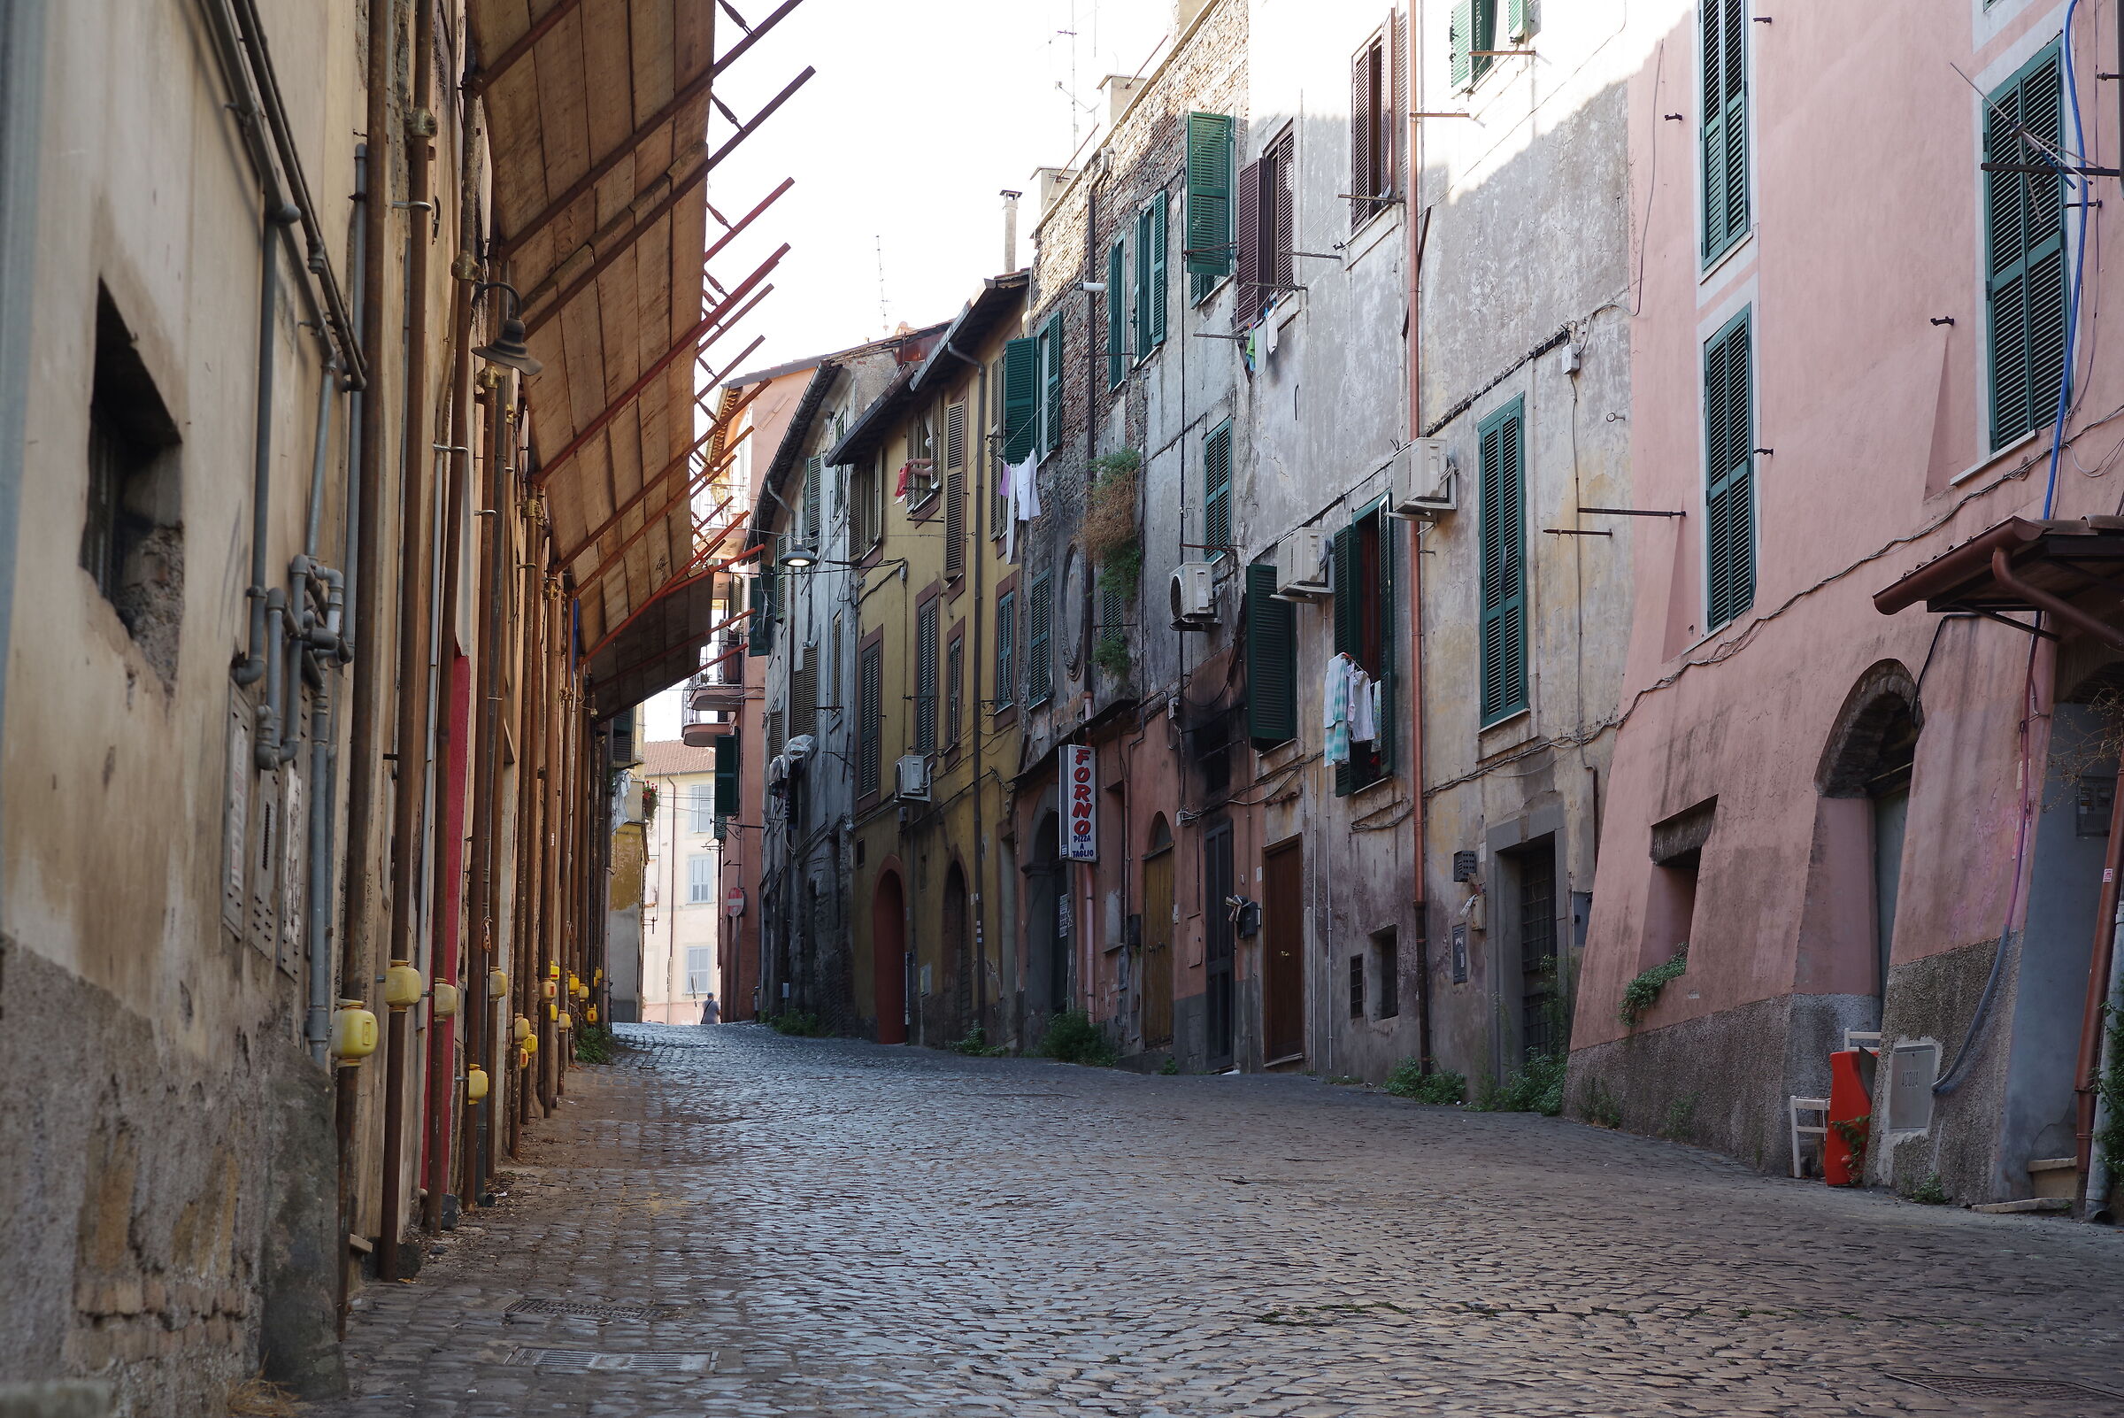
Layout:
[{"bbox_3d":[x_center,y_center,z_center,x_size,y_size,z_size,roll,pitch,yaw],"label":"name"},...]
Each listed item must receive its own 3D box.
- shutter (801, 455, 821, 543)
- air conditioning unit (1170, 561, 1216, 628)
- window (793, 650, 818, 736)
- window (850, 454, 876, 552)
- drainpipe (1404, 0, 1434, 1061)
[{"bbox_3d":[-4.349,-3.627,66.792,0.300,1.600,1.200,2,-9,-11],"label":"shutter"},{"bbox_3d":[1.369,-1.209,40.100,0.290,0.540,0.750,3,-10,-14],"label":"air conditioning unit"},{"bbox_3d":[-4.440,-0.274,66.643,0.300,1.550,1.400,2,-9,-11],"label":"window"},{"bbox_3d":[-3.138,-3.256,60.947,0.250,1.650,1.500,3,-9,-15],"label":"window"},{"bbox_3d":[3.165,-1.640,34.000,0.100,9.700,0.100,3,-10,-14],"label":"drainpipe"}]

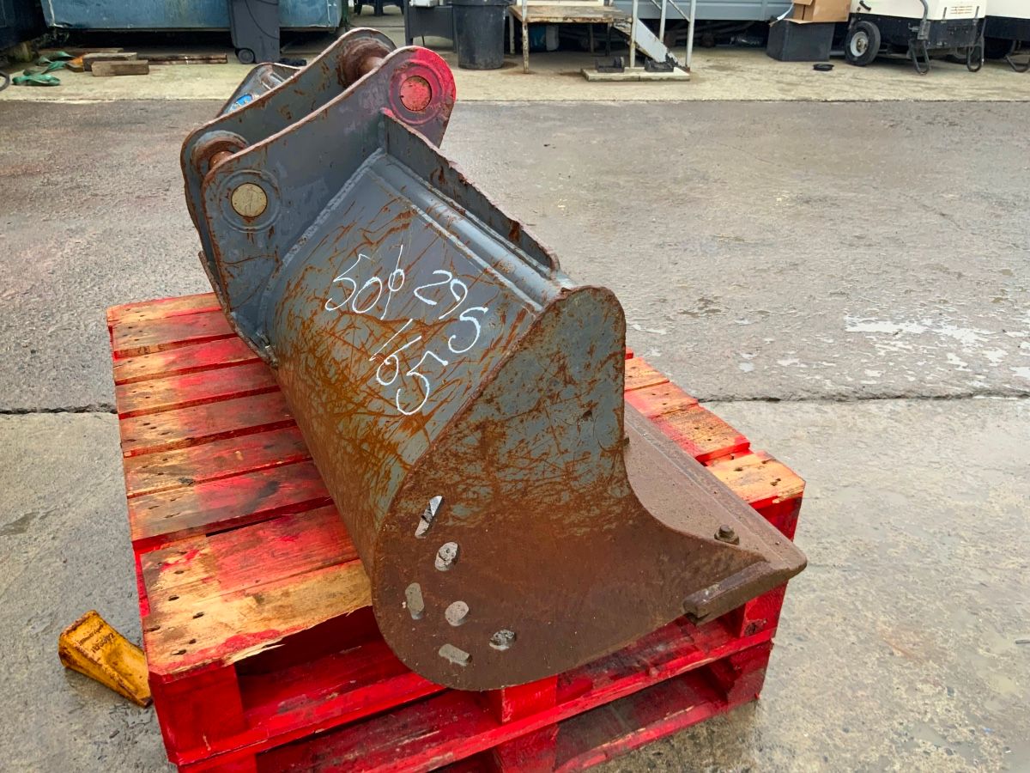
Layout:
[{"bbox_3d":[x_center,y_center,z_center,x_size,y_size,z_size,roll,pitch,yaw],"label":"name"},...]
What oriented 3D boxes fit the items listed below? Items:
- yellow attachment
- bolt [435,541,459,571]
[{"bbox_3d":[-0.761,0.521,1.654,0.213,0.083,0.083,17,33,26],"label":"yellow attachment"},{"bbox_3d":[-0.071,0.177,0.902,0.028,0.033,0.020,-12,32,-21],"label":"bolt"}]

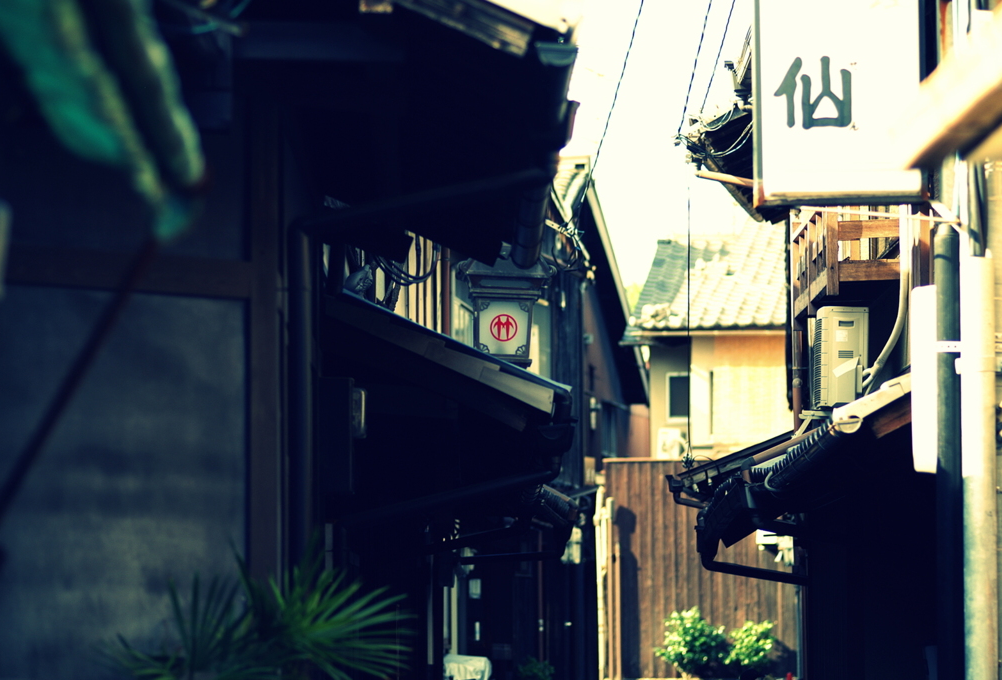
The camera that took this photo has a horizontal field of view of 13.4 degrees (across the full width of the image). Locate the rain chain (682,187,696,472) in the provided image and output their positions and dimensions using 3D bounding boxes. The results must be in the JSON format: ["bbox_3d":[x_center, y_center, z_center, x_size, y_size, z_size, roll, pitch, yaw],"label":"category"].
[{"bbox_3d":[1.080,-0.072,24.500,0.075,1.630,0.070,0,-4,0],"label":"rain chain"}]

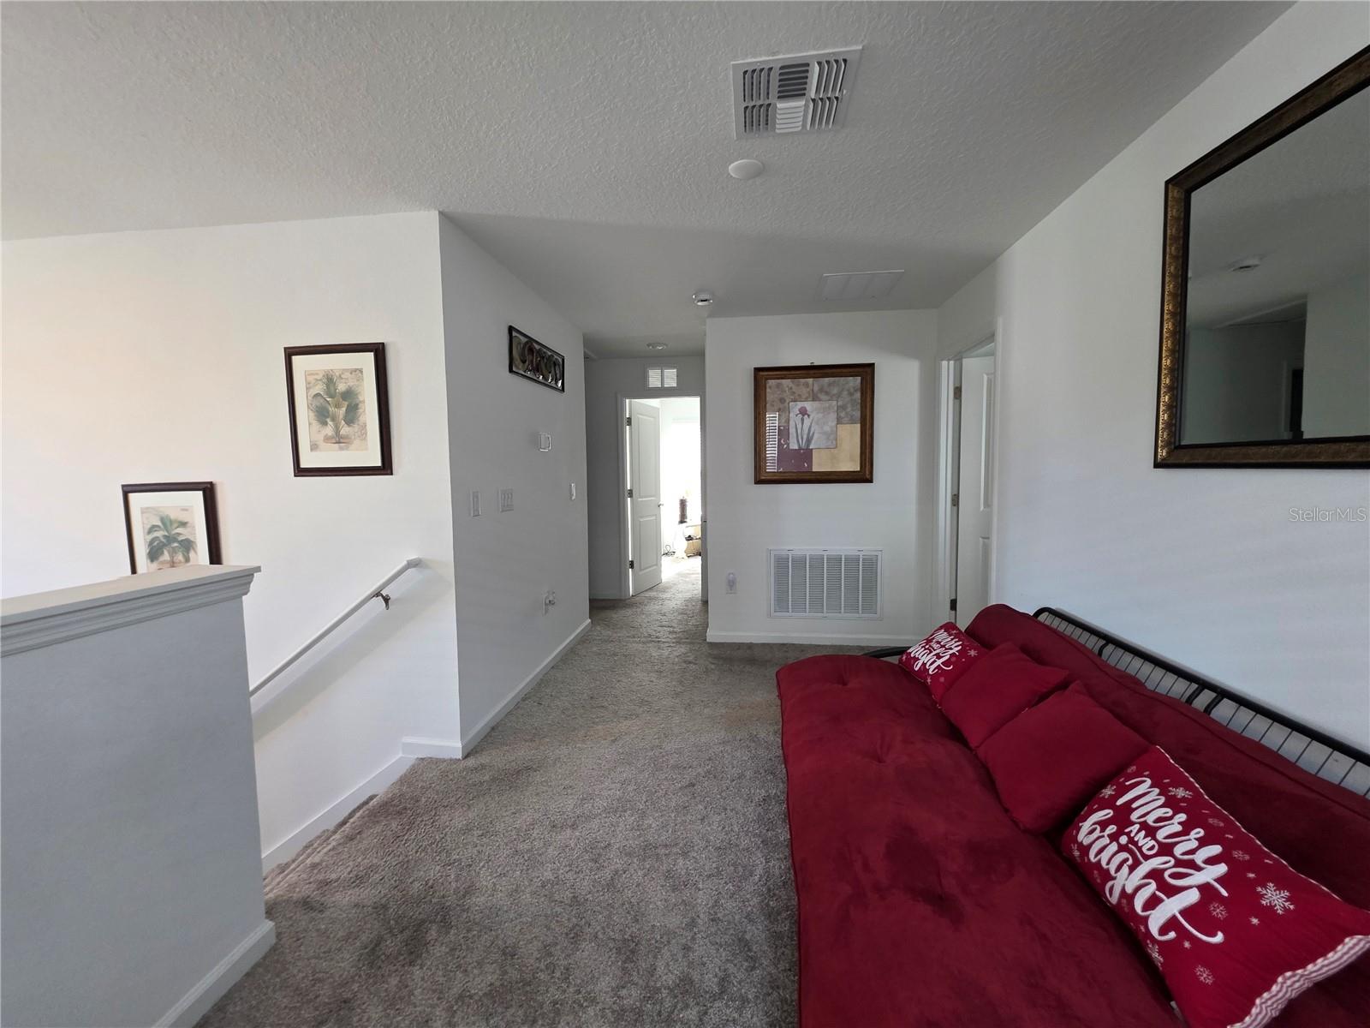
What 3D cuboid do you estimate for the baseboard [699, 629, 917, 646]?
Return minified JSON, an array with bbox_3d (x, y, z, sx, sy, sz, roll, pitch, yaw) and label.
[{"bbox_3d":[0.983,0.948,3.898,1.633,0.085,0.015,0,5,7],"label":"baseboard"}]

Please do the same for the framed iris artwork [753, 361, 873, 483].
[{"bbox_3d":[0.938,-0.647,3.763,0.850,0.851,0.030,0,5,7],"label":"framed iris artwork"}]

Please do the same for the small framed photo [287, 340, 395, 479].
[{"bbox_3d":[-1.558,-0.459,2.318,0.470,0.577,0.025,0,5,7],"label":"small framed photo"}]

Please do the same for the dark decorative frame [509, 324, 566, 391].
[{"bbox_3d":[-0.919,-0.951,3.270,0.030,0.256,0.806,0,5,7],"label":"dark decorative frame"}]

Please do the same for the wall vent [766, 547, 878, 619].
[{"bbox_3d":[1.048,0.526,3.855,0.828,0.520,0.015,0,5,7],"label":"wall vent"}]

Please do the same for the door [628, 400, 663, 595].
[{"bbox_3d":[-0.425,-0.174,5.686,0.035,2.030,0.750,1,5,21],"label":"door"}]

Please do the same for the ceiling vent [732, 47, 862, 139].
[{"bbox_3d":[0.321,-1.252,1.557,0.345,0.015,0.328,0,5,7],"label":"ceiling vent"}]

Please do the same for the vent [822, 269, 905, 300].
[{"bbox_3d":[1.047,-1.389,3.141,0.452,0.015,0.443,0,5,7],"label":"vent"}]

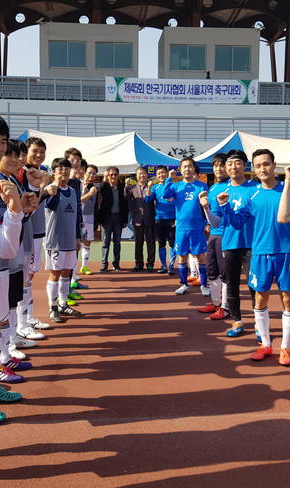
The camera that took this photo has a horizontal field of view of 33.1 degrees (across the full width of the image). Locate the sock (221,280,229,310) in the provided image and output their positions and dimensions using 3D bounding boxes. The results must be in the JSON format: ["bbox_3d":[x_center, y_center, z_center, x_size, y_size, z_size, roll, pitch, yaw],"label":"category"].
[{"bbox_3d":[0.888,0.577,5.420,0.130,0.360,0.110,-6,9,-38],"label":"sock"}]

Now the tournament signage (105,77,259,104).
[{"bbox_3d":[1.619,-6.716,21.369,6.950,1.100,0.040,0,7,-4],"label":"tournament signage"}]

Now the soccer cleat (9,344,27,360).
[{"bbox_3d":[-1.095,0.891,4.062,0.280,0.110,0.100,5,8,34],"label":"soccer cleat"}]

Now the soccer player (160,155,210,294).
[{"bbox_3d":[0.560,-0.225,6.437,0.620,1.790,0.420,2,7,11],"label":"soccer player"}]

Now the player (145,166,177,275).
[{"bbox_3d":[0.292,-0.404,8.158,0.560,1.750,0.400,2,7,11],"label":"player"}]

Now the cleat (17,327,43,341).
[{"bbox_3d":[-1.106,0.841,4.734,0.290,0.105,0.105,3,8,24],"label":"cleat"}]

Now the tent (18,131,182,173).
[{"bbox_3d":[-1.863,-1.819,14.272,6.000,2.920,3.000,0,7,-4],"label":"tent"}]

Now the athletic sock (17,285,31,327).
[{"bbox_3d":[-1.172,0.608,4.710,0.135,0.410,0.120,3,8,24],"label":"athletic sock"}]

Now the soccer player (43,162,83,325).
[{"bbox_3d":[-0.896,-0.043,5.271,0.490,1.720,0.420,-4,9,-30],"label":"soccer player"}]

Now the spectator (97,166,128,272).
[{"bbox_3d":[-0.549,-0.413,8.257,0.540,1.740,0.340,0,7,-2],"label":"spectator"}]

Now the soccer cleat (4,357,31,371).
[{"bbox_3d":[-1.043,0.943,3.957,0.280,0.105,0.105,1,8,10],"label":"soccer cleat"}]

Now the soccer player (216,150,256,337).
[{"bbox_3d":[0.939,0.031,4.581,0.580,1.760,0.470,4,8,25],"label":"soccer player"}]

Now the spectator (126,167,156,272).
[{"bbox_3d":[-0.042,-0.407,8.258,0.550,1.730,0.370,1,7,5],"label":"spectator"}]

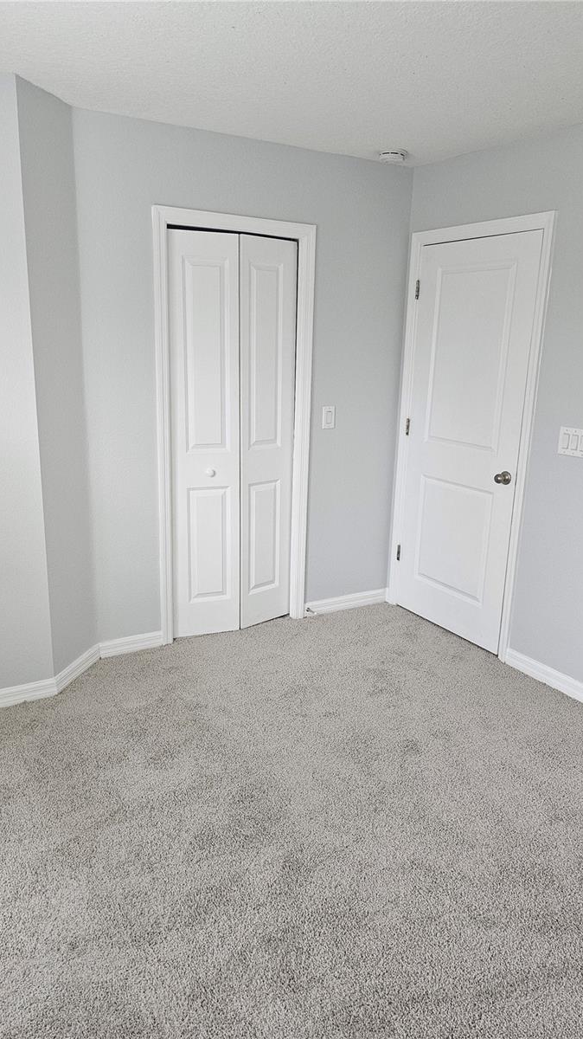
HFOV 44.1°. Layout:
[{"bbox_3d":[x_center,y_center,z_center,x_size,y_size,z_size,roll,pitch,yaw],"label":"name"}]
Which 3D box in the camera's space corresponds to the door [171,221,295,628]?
[{"bbox_3d":[-0.277,-0.384,3.675,0.700,1.995,0.110,-7,17,-30],"label":"door"}]

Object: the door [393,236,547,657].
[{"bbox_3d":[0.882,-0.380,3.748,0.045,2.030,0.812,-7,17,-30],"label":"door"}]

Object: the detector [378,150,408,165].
[{"bbox_3d":[0.497,-1.768,3.531,0.142,0.045,0.142,1,15,0],"label":"detector"}]

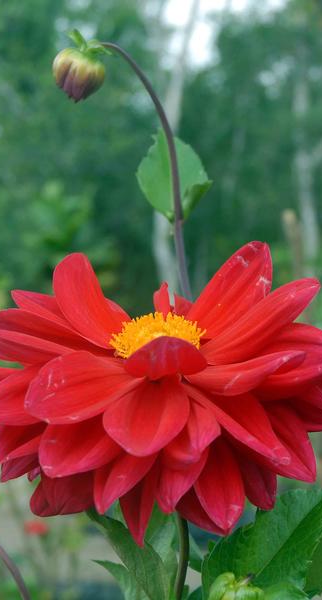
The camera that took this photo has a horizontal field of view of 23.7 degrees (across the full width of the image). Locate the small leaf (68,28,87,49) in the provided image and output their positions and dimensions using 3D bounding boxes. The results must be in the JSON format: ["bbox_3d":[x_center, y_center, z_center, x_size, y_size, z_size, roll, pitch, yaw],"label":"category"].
[{"bbox_3d":[-0.036,-0.113,0.332,0.006,0.009,0.004,-22,0,0],"label":"small leaf"}]

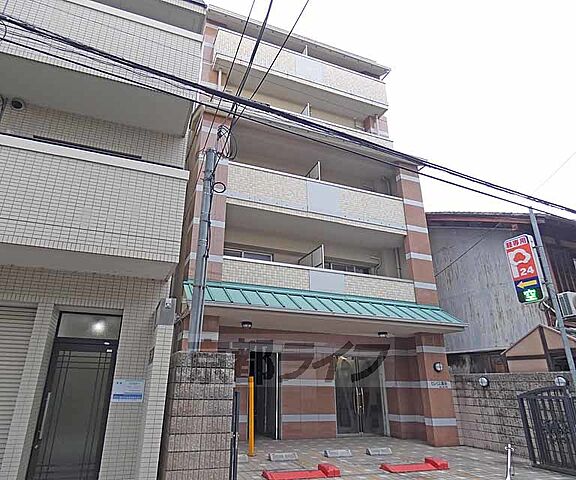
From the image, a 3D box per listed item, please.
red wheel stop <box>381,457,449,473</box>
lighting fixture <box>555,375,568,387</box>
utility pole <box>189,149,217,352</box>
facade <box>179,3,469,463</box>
[{"bbox_3d":[2.582,4.617,7.139,1.250,0.150,0.510,6,-22,-14],"label":"red wheel stop"},{"bbox_3d":[5.810,3.008,7.401,0.130,0.250,0.250,8,-23,-19],"label":"lighting fixture"},{"bbox_3d":[-1.412,0.861,5.415,0.150,5.500,0.150,8,-24,-18],"label":"utility pole"},{"bbox_3d":[0.915,-1.248,11.796,7.900,14.400,3.000,8,-24,-18],"label":"facade"}]

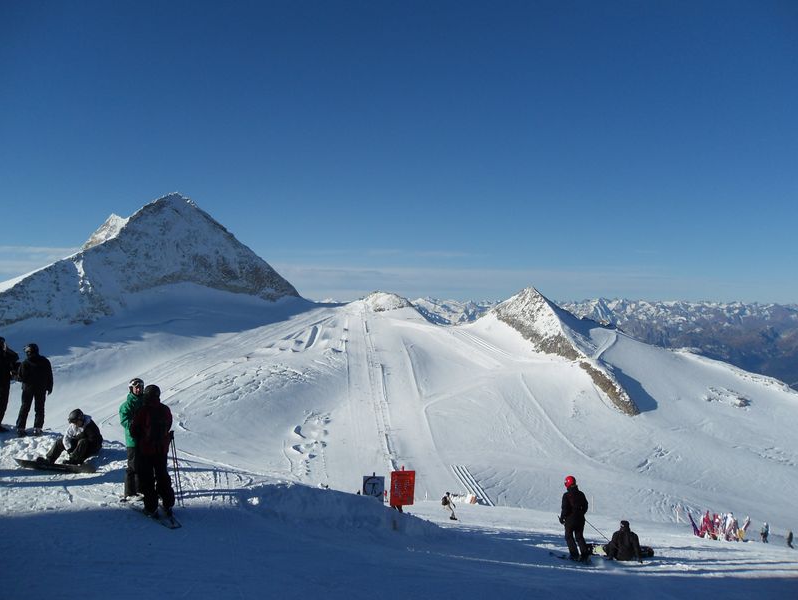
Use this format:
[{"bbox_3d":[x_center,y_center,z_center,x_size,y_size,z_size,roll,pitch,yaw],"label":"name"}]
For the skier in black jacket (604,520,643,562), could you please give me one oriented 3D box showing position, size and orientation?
[{"bbox_3d":[4.812,5.165,17.300,0.750,0.900,0.900,0,0,-9],"label":"skier in black jacket"}]

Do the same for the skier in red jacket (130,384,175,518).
[{"bbox_3d":[-3.513,2.163,11.550,0.630,1.860,0.500,0,0,-18],"label":"skier in red jacket"}]

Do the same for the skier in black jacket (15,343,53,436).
[{"bbox_3d":[-7.255,1.791,16.100,0.700,1.840,0.470,0,0,27],"label":"skier in black jacket"}]

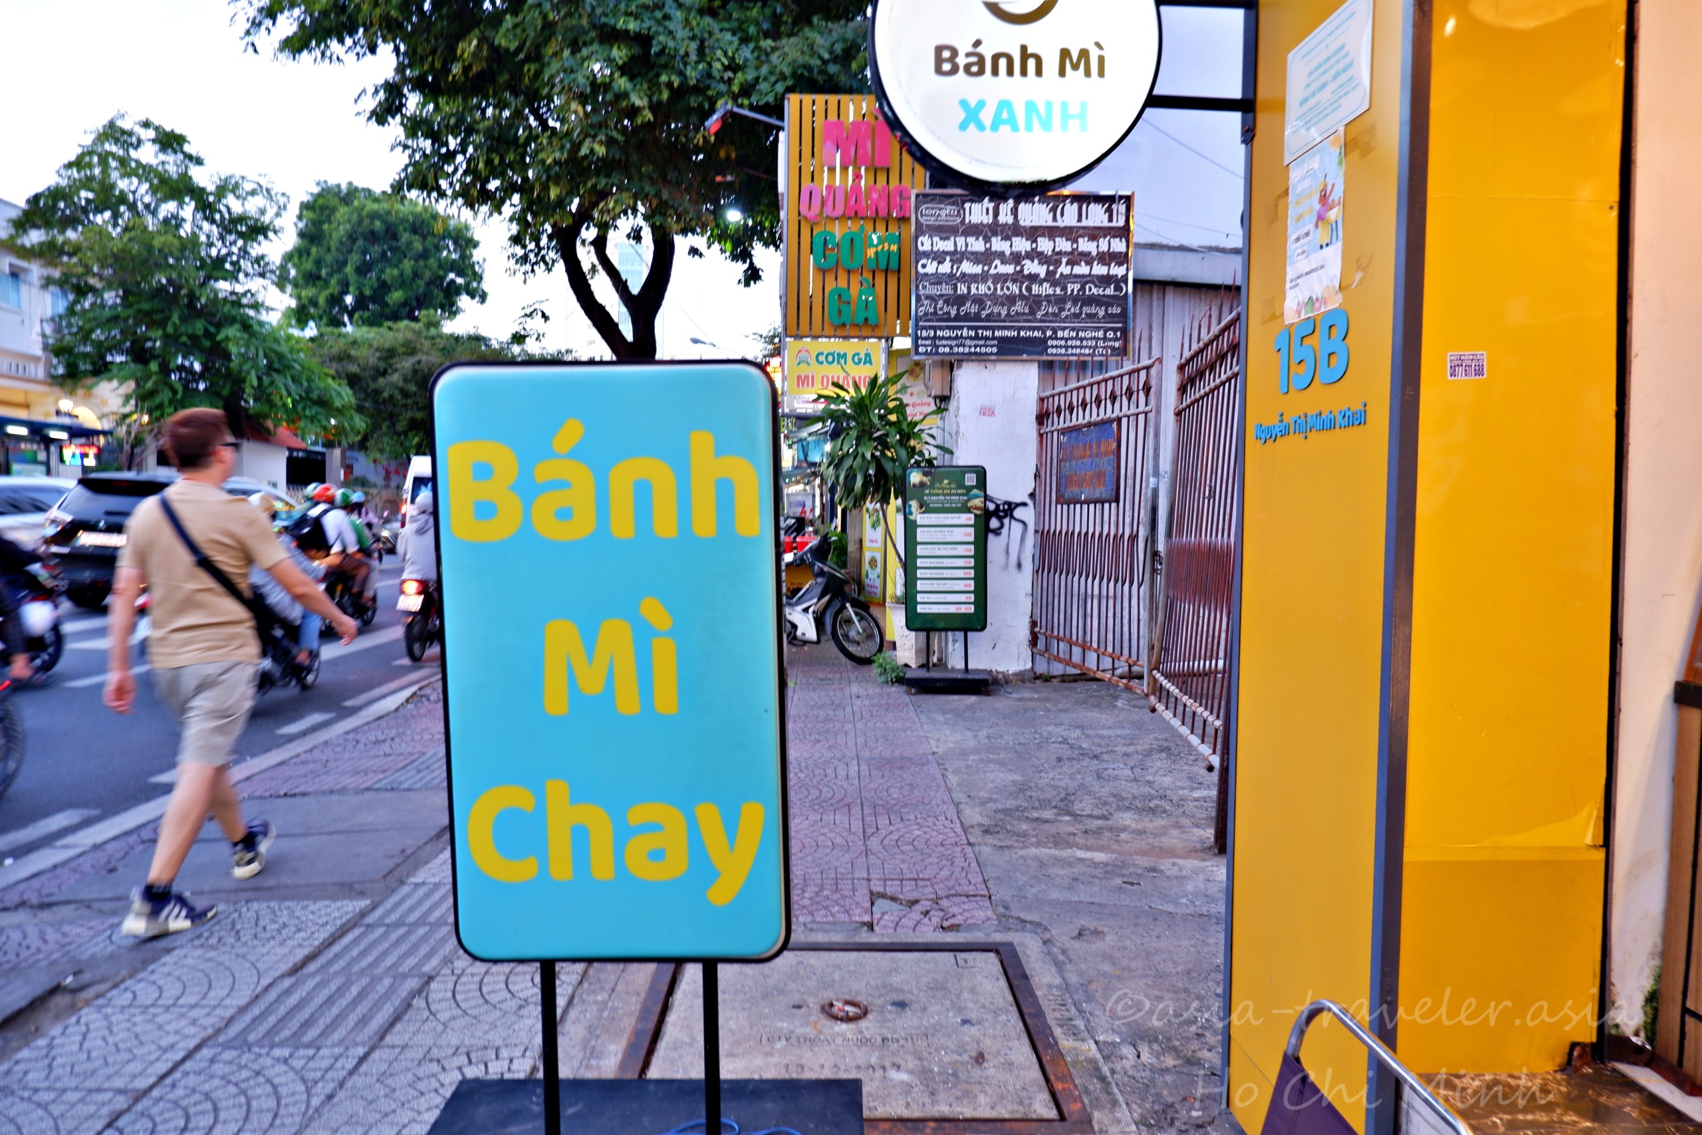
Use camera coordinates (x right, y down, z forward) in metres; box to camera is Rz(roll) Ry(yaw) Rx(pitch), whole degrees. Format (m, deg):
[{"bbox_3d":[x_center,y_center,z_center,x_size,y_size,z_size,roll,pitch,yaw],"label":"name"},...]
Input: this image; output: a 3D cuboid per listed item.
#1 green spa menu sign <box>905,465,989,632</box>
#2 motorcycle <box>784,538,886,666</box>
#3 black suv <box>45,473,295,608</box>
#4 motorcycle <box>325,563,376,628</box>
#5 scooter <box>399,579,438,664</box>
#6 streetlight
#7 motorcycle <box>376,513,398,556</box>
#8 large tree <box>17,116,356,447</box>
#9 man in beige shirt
[{"bbox_3d":[0.725,-0.164,8.172,0.620,1.250,0.080,0,3,0],"label":"green spa menu sign"},{"bbox_3d":[-0.630,0.311,9.578,1.900,1.100,0.700,-1,3,-10],"label":"motorcycle"},{"bbox_3d":[-9.600,-0.381,15.901,1.760,1.750,4.500,0,3,-1],"label":"black suv"},{"bbox_3d":[-5.720,0.174,12.324,0.700,1.100,1.900,0,3,2],"label":"motorcycle"},{"bbox_3d":[-3.920,0.309,10.429,0.700,1.100,1.900,0,3,0],"label":"scooter"},{"bbox_3d":[-1.010,-4.136,10.106,0.800,0.270,0.220,0,3,0],"label":"streetlight"},{"bbox_3d":[-10.600,-0.462,25.008,0.700,1.120,1.850,1,3,12],"label":"motorcycle"},{"bbox_3d":[-16.600,-5.481,27.460,7.600,11.000,7.600,0,3,0],"label":"large tree"},{"bbox_3d":[-2.120,0.302,3.760,0.560,1.700,0.740,1,3,22],"label":"man in beige shirt"}]

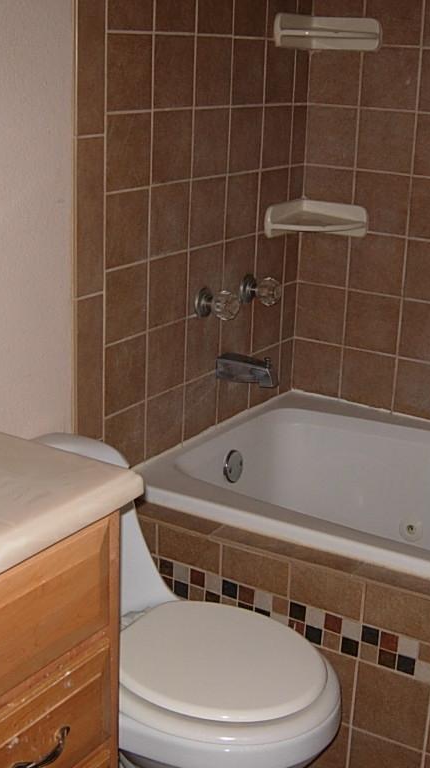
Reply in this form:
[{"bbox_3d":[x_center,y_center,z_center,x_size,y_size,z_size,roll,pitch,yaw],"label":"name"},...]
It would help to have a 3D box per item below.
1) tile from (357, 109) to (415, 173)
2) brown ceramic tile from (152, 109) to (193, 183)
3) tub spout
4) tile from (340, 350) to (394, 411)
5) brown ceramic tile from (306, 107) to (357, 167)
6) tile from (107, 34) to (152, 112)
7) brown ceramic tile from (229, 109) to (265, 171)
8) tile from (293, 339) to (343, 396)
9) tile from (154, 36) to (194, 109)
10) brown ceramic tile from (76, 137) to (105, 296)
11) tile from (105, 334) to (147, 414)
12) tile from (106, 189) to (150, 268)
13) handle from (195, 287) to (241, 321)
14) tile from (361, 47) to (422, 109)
[{"bbox_3d":[0.427,-0.603,2.650,0.152,0.152,0.010,12,20,30],"label":"tile"},{"bbox_3d":[-0.092,-0.500,2.252,0.010,0.151,0.151,12,20,30],"label":"brown ceramic tile"},{"bbox_3d":[0.083,-0.036,2.566,0.156,0.069,0.052,12,20,30],"label":"tub spout"},{"bbox_3d":[0.409,-0.015,2.835,0.152,0.145,0.010,12,20,30],"label":"tile"},{"bbox_3d":[0.303,-0.638,2.746,0.142,0.152,0.010,13,20,30],"label":"brown ceramic tile"},{"bbox_3d":[-0.169,-0.612,2.089,0.010,0.152,0.148,12,20,30],"label":"tile"},{"bbox_3d":[0.070,-0.575,2.510,0.010,0.152,0.152,12,20,30],"label":"brown ceramic tile"},{"bbox_3d":[0.282,-0.043,2.911,0.141,0.145,0.010,12,20,30],"label":"tile"},{"bbox_3d":[-0.088,-0.643,2.192,0.009,0.153,0.152,12,20,30],"label":"tile"},{"bbox_3d":[-0.243,-0.321,2.047,0.009,0.304,0.083,12,20,30],"label":"brown ceramic tile"},{"bbox_3d":[-0.194,-0.020,2.246,0.009,0.153,0.152,12,20,30],"label":"tile"},{"bbox_3d":[-0.181,-0.319,2.180,0.010,0.152,0.148,12,20,30],"label":"tile"},{"bbox_3d":[0.011,-0.182,2.450,0.090,0.063,0.063,12,20,30],"label":"handle"},{"bbox_3d":[0.430,-0.747,2.607,0.151,0.151,0.010,12,20,30],"label":"tile"}]

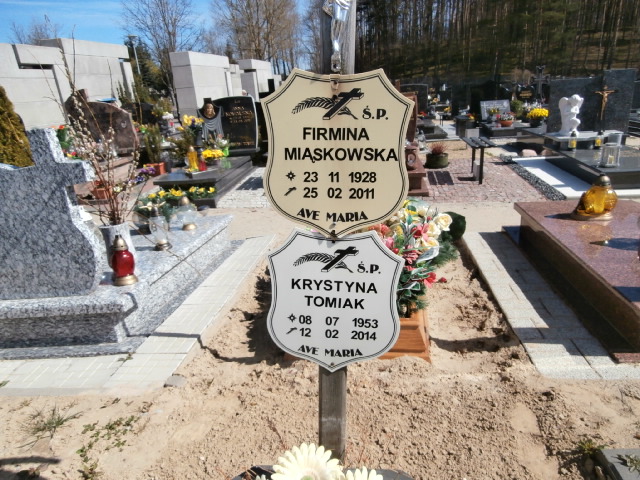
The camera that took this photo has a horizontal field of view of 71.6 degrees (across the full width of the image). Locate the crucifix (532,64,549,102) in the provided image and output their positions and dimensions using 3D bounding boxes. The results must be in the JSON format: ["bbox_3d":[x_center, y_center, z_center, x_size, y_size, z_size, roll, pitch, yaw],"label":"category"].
[{"bbox_3d":[6.709,-4.762,13.500,0.440,1.080,0.120,0,18,8],"label":"crucifix"}]

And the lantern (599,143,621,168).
[{"bbox_3d":[3.335,-0.976,5.073,0.185,0.260,0.185,0,18,8],"label":"lantern"}]

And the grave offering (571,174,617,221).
[{"bbox_3d":[1.834,-0.282,2.911,0.245,0.285,0.245,0,18,8],"label":"grave offering"}]

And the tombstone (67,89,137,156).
[{"bbox_3d":[-3.822,-1.992,7.718,1.120,1.050,0.200,0,18,8],"label":"tombstone"}]

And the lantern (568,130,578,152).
[{"bbox_3d":[3.768,-1.481,6.602,0.115,0.250,0.115,0,18,8],"label":"lantern"}]

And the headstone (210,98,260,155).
[{"bbox_3d":[-1.380,-1.870,7.295,0.780,0.900,0.180,0,18,8],"label":"headstone"}]

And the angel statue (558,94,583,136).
[{"bbox_3d":[3.900,-1.927,6.843,0.300,0.600,0.290,-14,20,-30],"label":"angel statue"}]

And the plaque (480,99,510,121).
[{"bbox_3d":[4.598,-3.394,11.587,0.730,0.530,0.100,0,3,8],"label":"plaque"}]

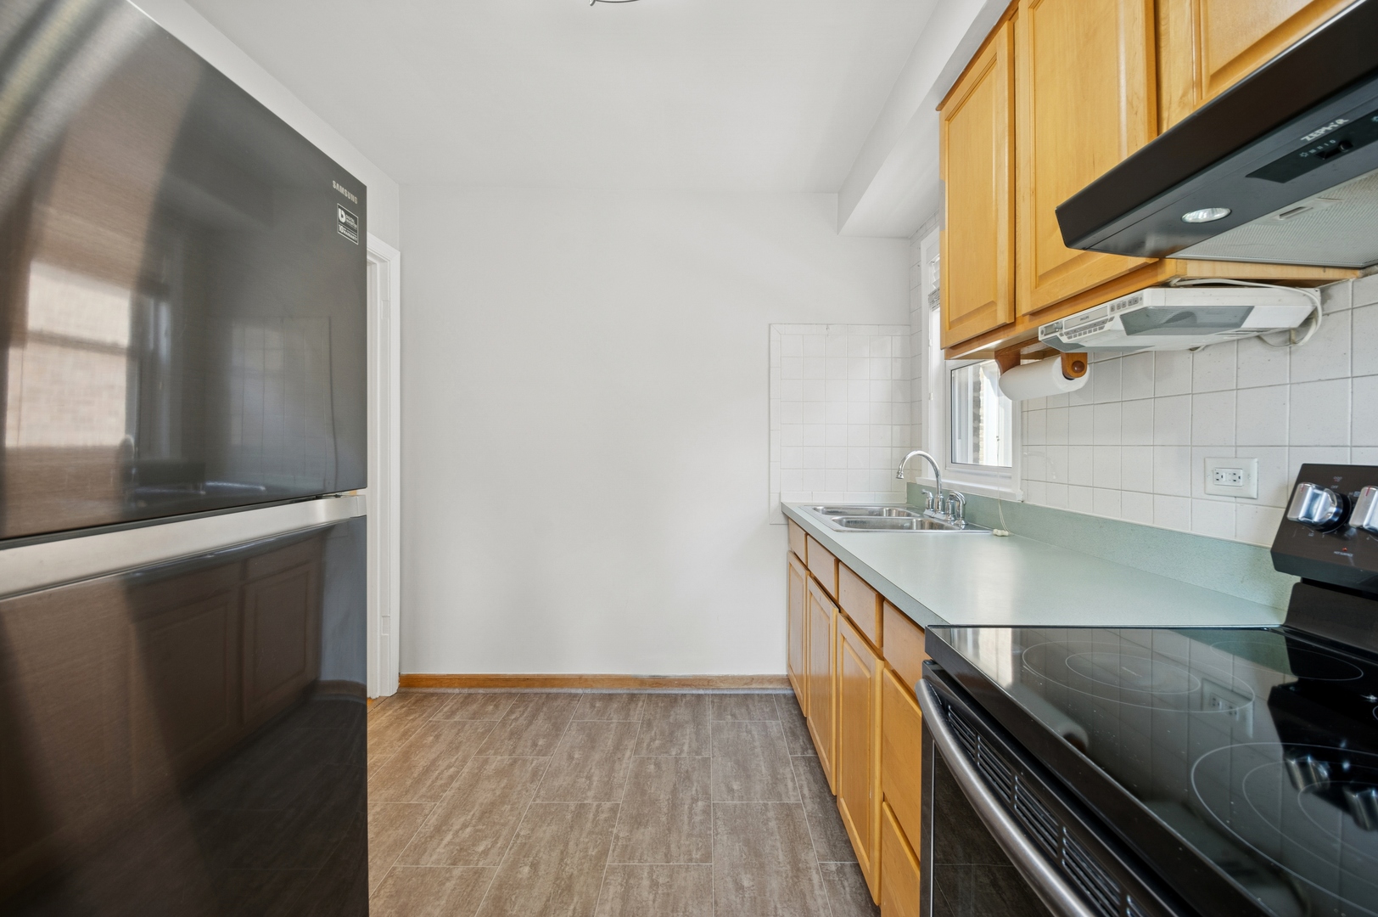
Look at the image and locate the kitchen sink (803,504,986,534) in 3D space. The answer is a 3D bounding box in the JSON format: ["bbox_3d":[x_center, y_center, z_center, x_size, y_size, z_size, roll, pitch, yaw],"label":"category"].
[{"bbox_3d":[0.768,0.319,2.259,0.535,0.180,0.790,0,1,1],"label":"kitchen sink"}]

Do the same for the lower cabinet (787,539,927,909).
[{"bbox_3d":[0.759,0.734,1.860,0.600,0.905,1.910,0,1,1],"label":"lower cabinet"}]

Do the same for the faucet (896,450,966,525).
[{"bbox_3d":[0.906,0.101,2.177,0.205,0.266,0.320,0,1,1],"label":"faucet"}]

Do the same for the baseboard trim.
[{"bbox_3d":[-0.468,1.090,2.809,1.925,0.079,0.016,0,1,1],"label":"baseboard trim"}]

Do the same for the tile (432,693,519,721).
[{"bbox_3d":[-0.997,1.173,2.704,0.308,0.010,0.288,0,1,1],"label":"tile"}]

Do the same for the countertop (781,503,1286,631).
[{"bbox_3d":[0.710,0.250,1.806,0.603,0.040,1.924,0,1,1],"label":"countertop"}]

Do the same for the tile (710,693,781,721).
[{"bbox_3d":[0.252,1.147,2.639,0.305,0.010,0.293,0,1,1],"label":"tile"}]

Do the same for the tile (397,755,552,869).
[{"bbox_3d":[-0.704,1.190,1.972,0.306,0.010,0.590,0,1,1],"label":"tile"}]

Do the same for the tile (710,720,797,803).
[{"bbox_3d":[0.245,1.182,2.268,0.308,0.010,0.582,0,1,1],"label":"tile"}]

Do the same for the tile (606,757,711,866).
[{"bbox_3d":[-0.074,1.160,1.924,0.304,0.010,0.570,0,1,1],"label":"tile"}]

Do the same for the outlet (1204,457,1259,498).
[{"bbox_3d":[1.034,0.037,1.100,0.010,0.073,0.112,0,1,1],"label":"outlet"}]

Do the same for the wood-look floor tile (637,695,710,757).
[{"bbox_3d":[-0.059,1.152,2.501,0.305,0.010,0.584,0,1,1],"label":"wood-look floor tile"}]

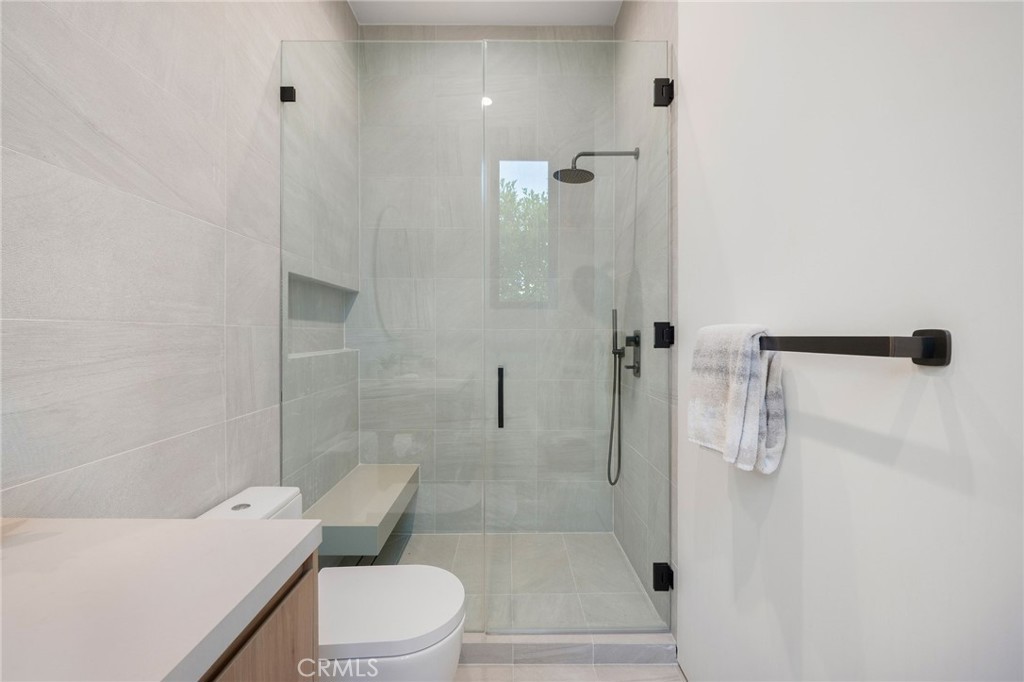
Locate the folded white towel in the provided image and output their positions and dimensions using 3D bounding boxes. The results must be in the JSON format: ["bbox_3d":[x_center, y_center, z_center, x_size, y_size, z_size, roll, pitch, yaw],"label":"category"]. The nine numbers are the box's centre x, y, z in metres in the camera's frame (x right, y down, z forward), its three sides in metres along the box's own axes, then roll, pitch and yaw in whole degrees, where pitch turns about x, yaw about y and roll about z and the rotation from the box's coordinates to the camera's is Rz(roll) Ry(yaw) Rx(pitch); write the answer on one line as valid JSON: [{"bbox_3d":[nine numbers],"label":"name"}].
[{"bbox_3d":[0.543,0.123,1.065,0.110,0.325,0.300,0,0,0],"label":"folded white towel"}]

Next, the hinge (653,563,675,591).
[{"bbox_3d":[0.577,0.901,1.630,0.067,0.095,0.050,0,0,0],"label":"hinge"}]

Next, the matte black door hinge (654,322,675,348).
[{"bbox_3d":[0.577,-0.021,1.630,0.067,0.095,0.050,0,0,0],"label":"matte black door hinge"}]

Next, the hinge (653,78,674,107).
[{"bbox_3d":[0.577,-0.946,1.630,0.067,0.095,0.050,0,0,0],"label":"hinge"}]

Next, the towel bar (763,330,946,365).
[{"bbox_3d":[0.585,0.006,0.925,0.072,0.052,0.650,0,0,0],"label":"towel bar"}]

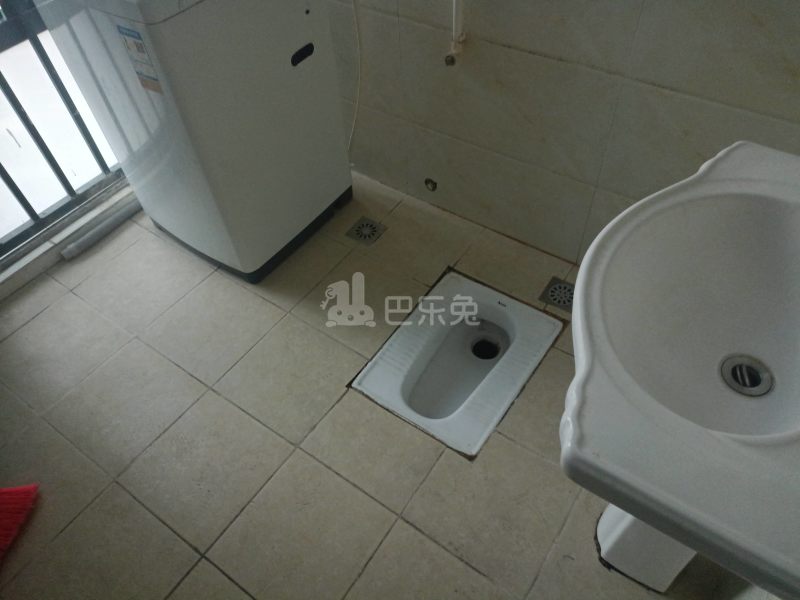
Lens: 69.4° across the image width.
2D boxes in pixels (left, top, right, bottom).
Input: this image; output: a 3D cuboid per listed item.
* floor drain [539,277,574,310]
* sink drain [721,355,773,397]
[{"bbox_3d":[0.464,-0.012,1.649,0.102,0.012,0.102,27,56,23],"label":"floor drain"},{"bbox_3d":[0.456,0.102,0.761,0.064,0.014,0.064,-2,49,2],"label":"sink drain"}]

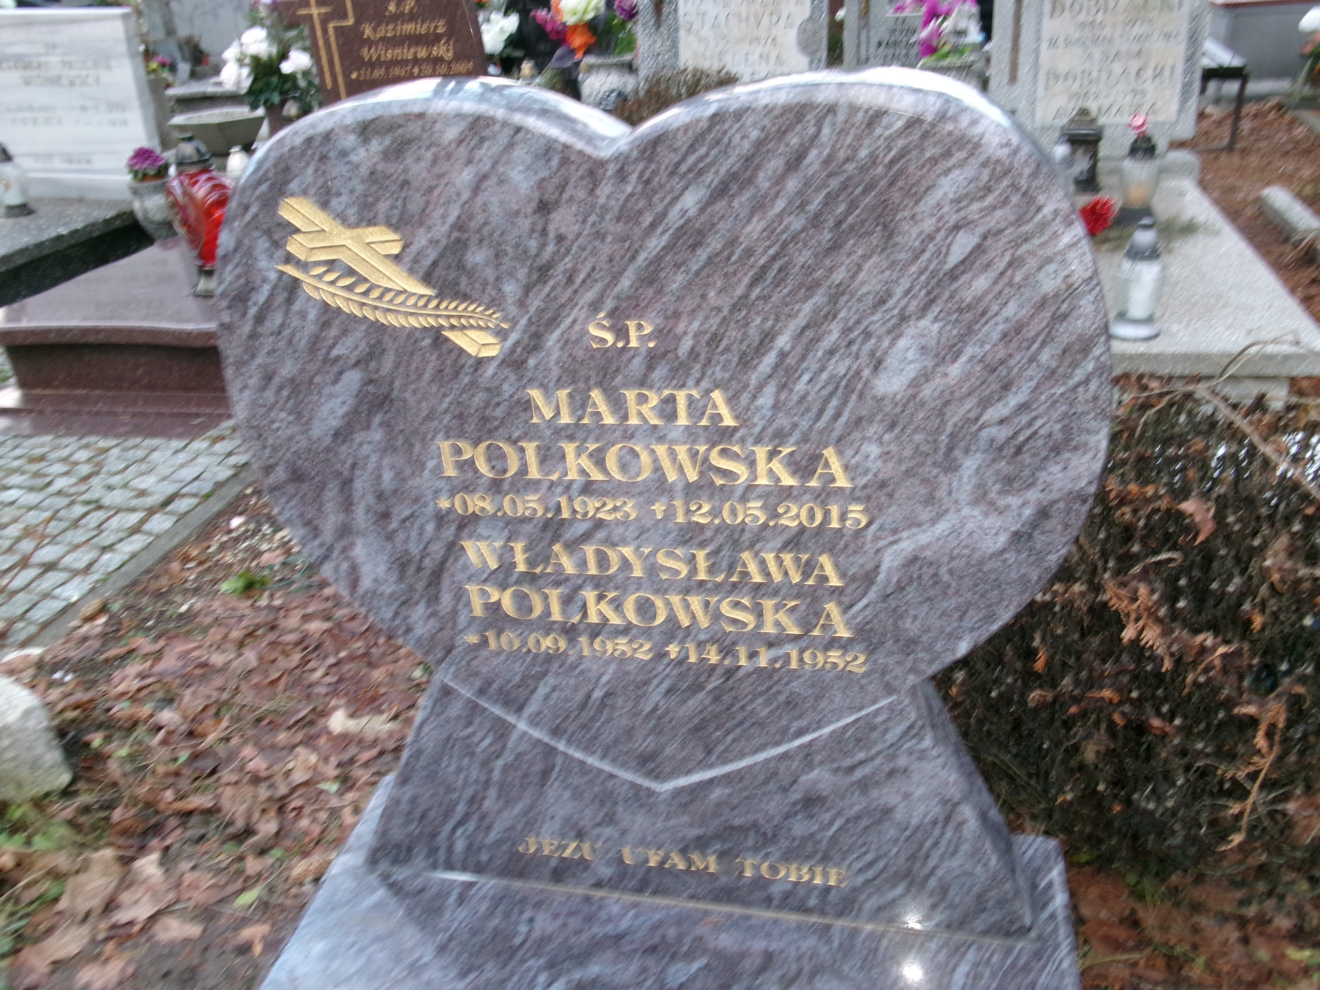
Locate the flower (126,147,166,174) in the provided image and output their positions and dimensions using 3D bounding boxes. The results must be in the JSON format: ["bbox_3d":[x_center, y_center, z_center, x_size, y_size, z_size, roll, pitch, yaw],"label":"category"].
[{"bbox_3d":[-1.924,-1.254,4.000,0.143,0.100,0.143,2,24,15],"label":"flower"}]

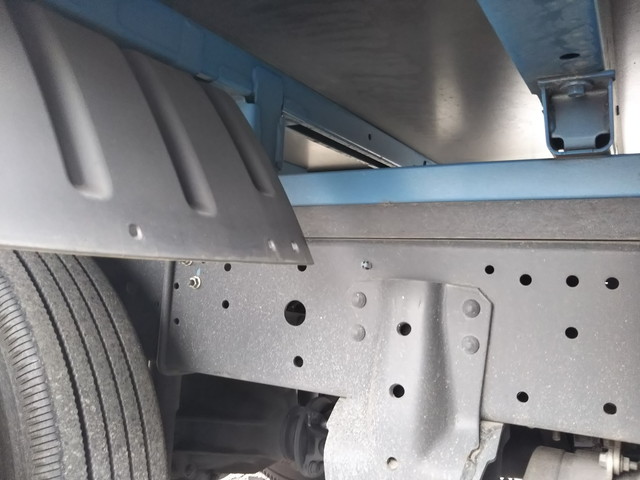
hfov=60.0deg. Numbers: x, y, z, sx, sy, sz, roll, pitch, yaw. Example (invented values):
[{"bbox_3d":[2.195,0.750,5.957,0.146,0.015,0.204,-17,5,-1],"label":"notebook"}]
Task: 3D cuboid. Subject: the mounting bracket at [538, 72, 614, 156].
[{"bbox_3d":[0.294,-0.137,0.636,0.076,0.084,0.067,0,1,27],"label":"mounting bracket"}]

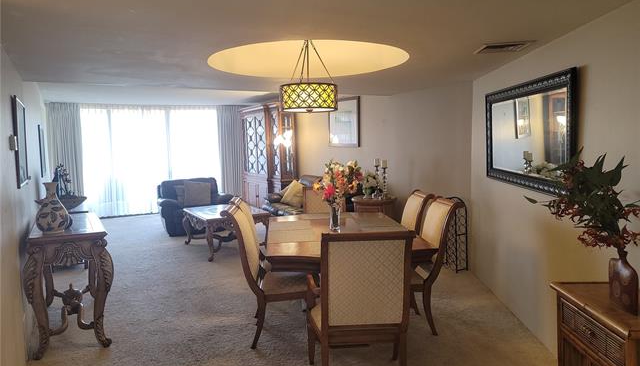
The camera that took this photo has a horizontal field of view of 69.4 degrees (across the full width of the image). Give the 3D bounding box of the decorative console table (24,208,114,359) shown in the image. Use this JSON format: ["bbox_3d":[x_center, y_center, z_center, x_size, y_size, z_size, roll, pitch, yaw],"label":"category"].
[{"bbox_3d":[-2.075,0.770,3.818,0.520,0.850,1.200,-4,5,-30],"label":"decorative console table"}]

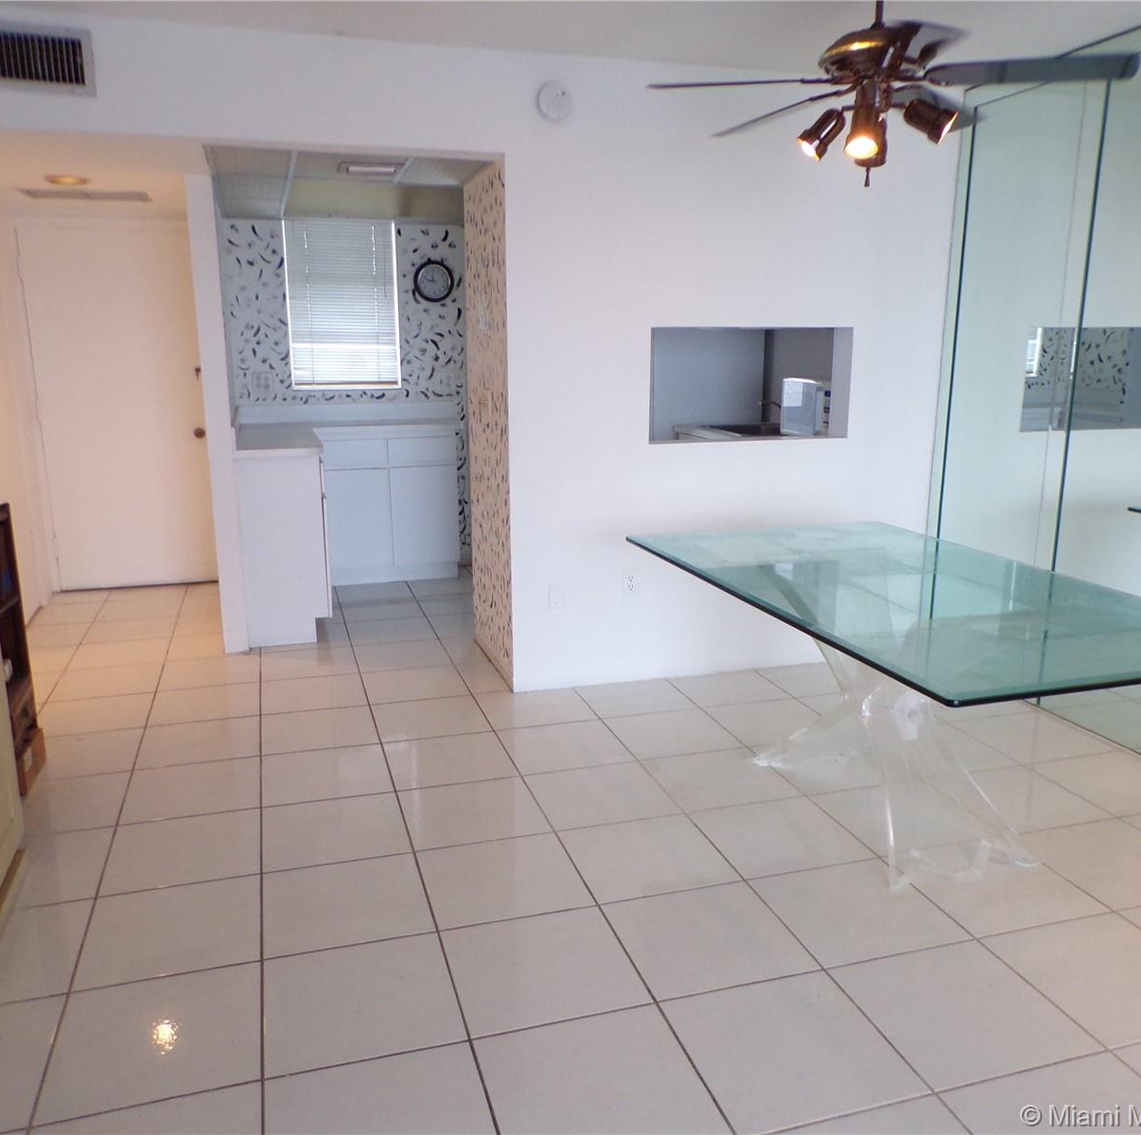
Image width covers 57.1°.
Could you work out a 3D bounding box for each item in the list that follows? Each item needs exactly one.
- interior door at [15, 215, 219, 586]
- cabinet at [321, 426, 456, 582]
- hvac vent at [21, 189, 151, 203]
[{"bbox_3d":[-2.507,-0.864,5.925,0.900,2.000,0.050,-4,13,-15],"label":"interior door"},{"bbox_3d":[-1.086,-0.403,6.256,0.810,0.920,0.350,-4,13,-15],"label":"cabinet"},{"bbox_3d":[-2.198,-1.701,4.800,0.520,0.025,0.370,-4,13,-15],"label":"hvac vent"}]

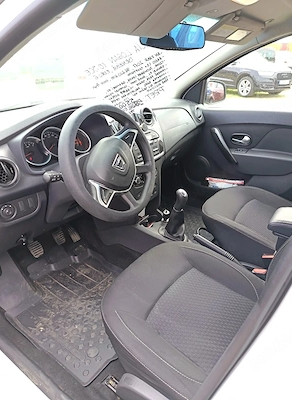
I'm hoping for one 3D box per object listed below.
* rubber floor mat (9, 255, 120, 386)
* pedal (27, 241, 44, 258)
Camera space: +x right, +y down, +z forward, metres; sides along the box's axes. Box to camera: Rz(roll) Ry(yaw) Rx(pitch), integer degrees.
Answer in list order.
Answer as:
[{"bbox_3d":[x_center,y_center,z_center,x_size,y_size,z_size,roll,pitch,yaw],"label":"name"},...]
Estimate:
[{"bbox_3d":[-0.285,0.420,1.235,0.600,0.060,0.505,18,31,33],"label":"rubber floor mat"},{"bbox_3d":[-0.506,0.226,1.264,0.030,0.068,0.060,-16,10,44],"label":"pedal"}]

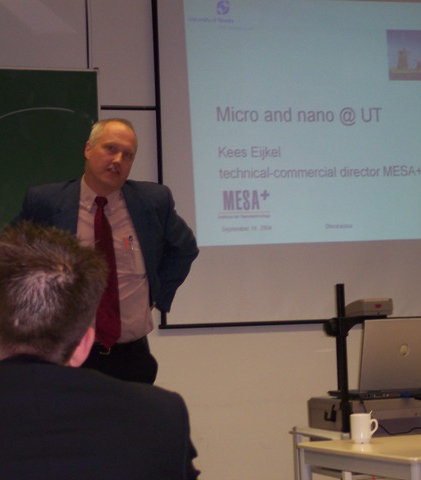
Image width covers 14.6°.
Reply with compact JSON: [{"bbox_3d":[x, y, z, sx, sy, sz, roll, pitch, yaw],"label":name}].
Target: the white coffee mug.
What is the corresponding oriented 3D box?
[{"bbox_3d":[0.505,0.620,5.400,0.091,0.095,0.069,-2,-3,5],"label":"white coffee mug"}]

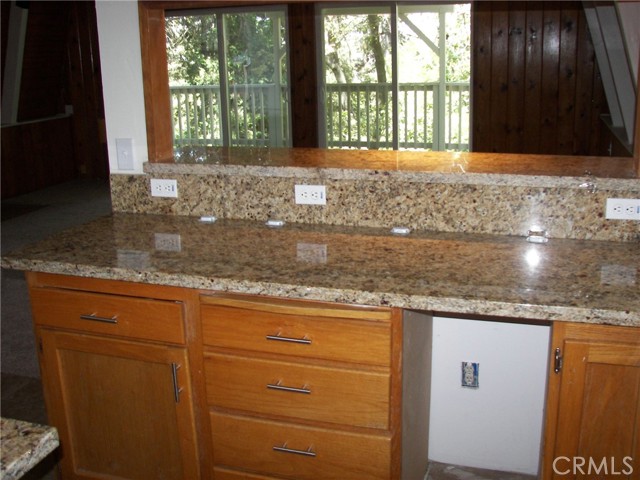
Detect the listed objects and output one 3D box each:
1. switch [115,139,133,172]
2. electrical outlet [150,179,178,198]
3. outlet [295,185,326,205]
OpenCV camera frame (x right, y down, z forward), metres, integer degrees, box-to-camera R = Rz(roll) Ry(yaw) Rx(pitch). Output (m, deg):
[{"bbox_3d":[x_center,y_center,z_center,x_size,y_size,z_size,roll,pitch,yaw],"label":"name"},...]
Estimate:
[{"bbox_3d":[-0.756,-0.333,2.580,0.070,0.114,0.015,3,15,18],"label":"switch"},{"bbox_3d":[-0.597,-0.199,2.548,0.114,0.070,0.010,3,15,18],"label":"electrical outlet"},{"bbox_3d":[-0.034,-0.161,2.370,0.114,0.070,0.010,3,15,18],"label":"outlet"}]

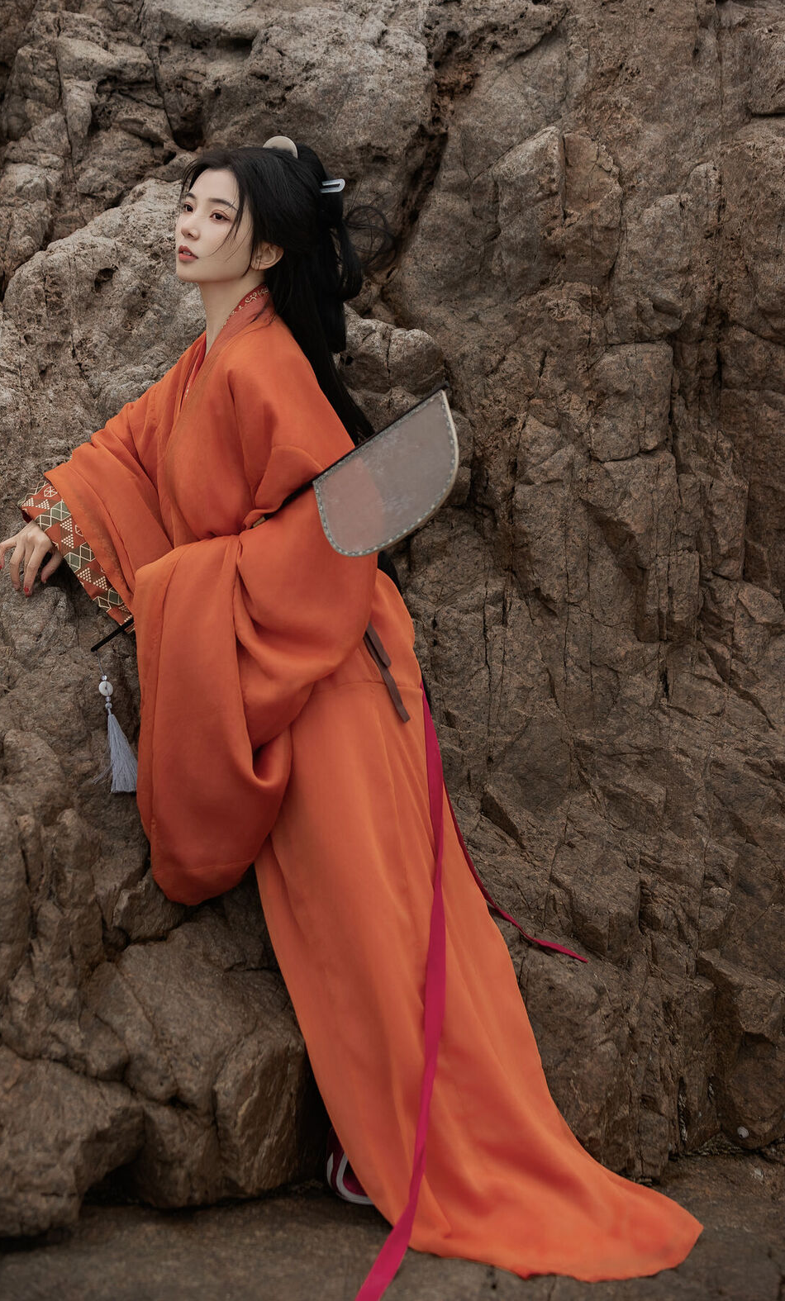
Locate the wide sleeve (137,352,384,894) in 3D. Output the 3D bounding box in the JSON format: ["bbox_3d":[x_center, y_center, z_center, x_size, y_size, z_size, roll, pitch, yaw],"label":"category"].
[{"bbox_3d":[-0.213,-0.039,3.880,0.320,0.845,0.260,0,0,-18],"label":"wide sleeve"}]

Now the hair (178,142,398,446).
[{"bbox_3d":[-0.166,-0.566,4.050,0.270,0.490,0.230,0,0,-35],"label":"hair"}]

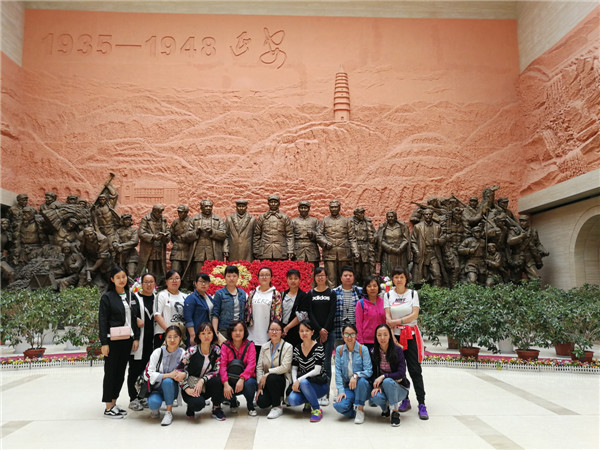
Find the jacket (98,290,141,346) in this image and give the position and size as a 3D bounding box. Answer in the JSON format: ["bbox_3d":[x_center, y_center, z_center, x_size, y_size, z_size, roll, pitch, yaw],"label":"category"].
[{"bbox_3d":[-2.067,1.071,5.359,0.460,0.640,0.320,5,-8,-33],"label":"jacket"}]

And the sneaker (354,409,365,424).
[{"bbox_3d":[0.646,2.054,5.046,0.090,0.100,0.245,-1,-6,12],"label":"sneaker"}]

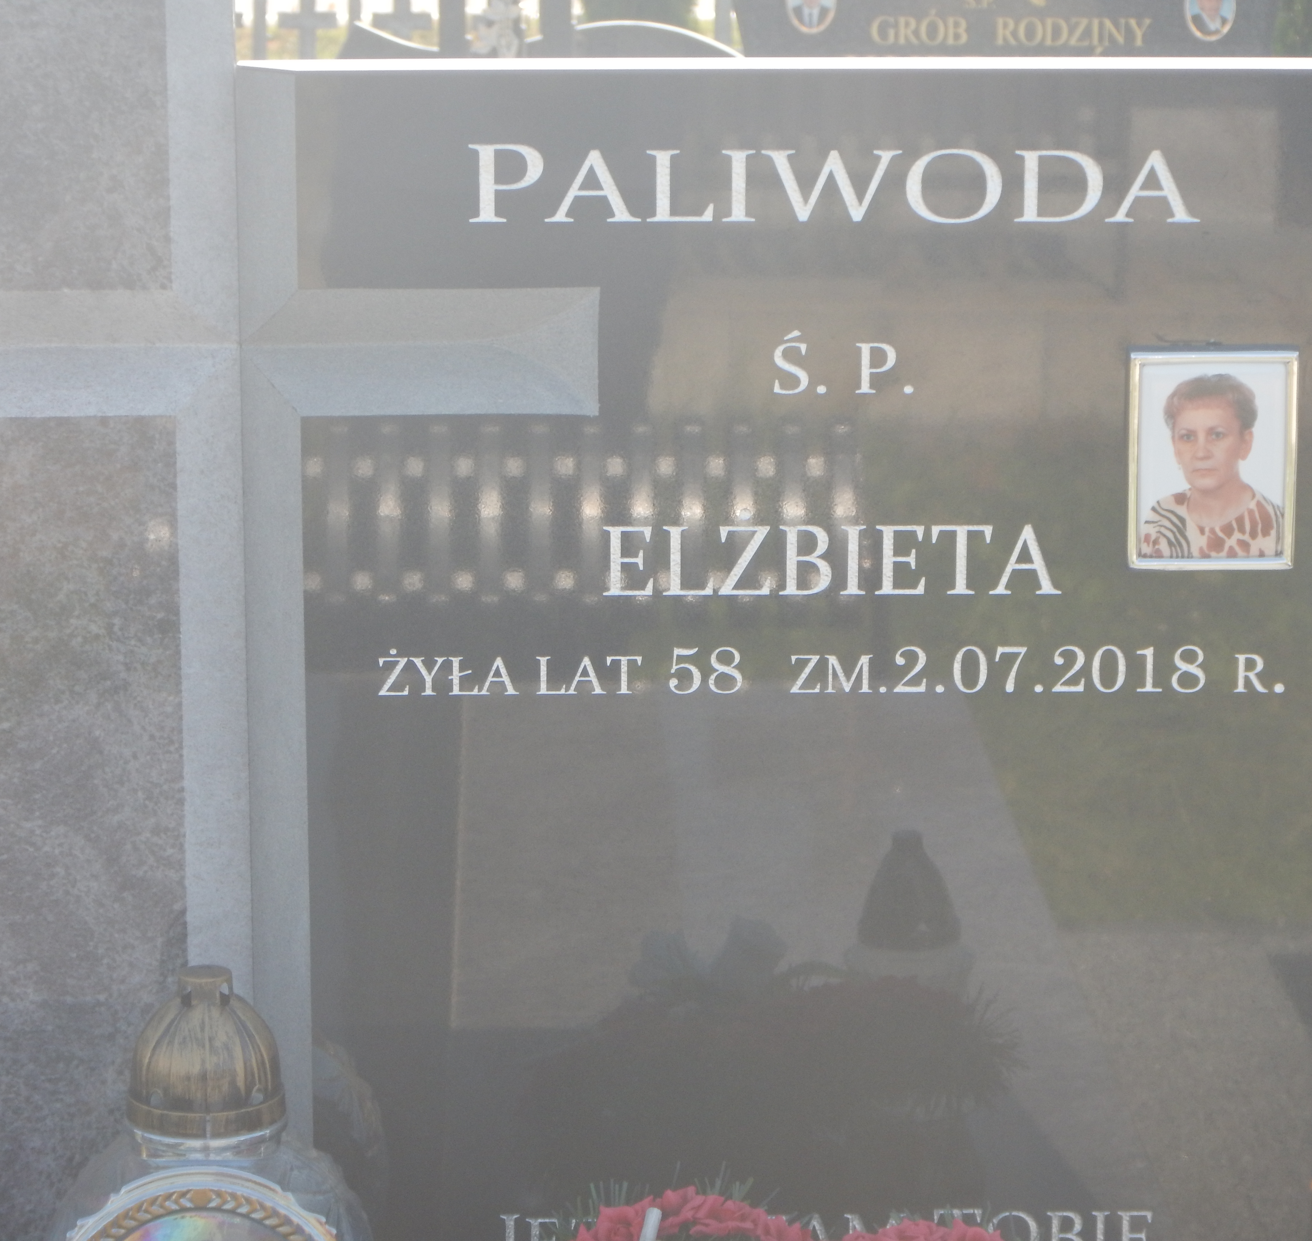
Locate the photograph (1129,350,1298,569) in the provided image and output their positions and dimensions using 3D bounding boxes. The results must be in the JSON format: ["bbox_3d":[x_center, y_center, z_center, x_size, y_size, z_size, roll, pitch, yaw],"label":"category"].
[{"bbox_3d":[0.329,-0.095,2.600,0.098,0.130,0.011,0,12,-1],"label":"photograph"}]

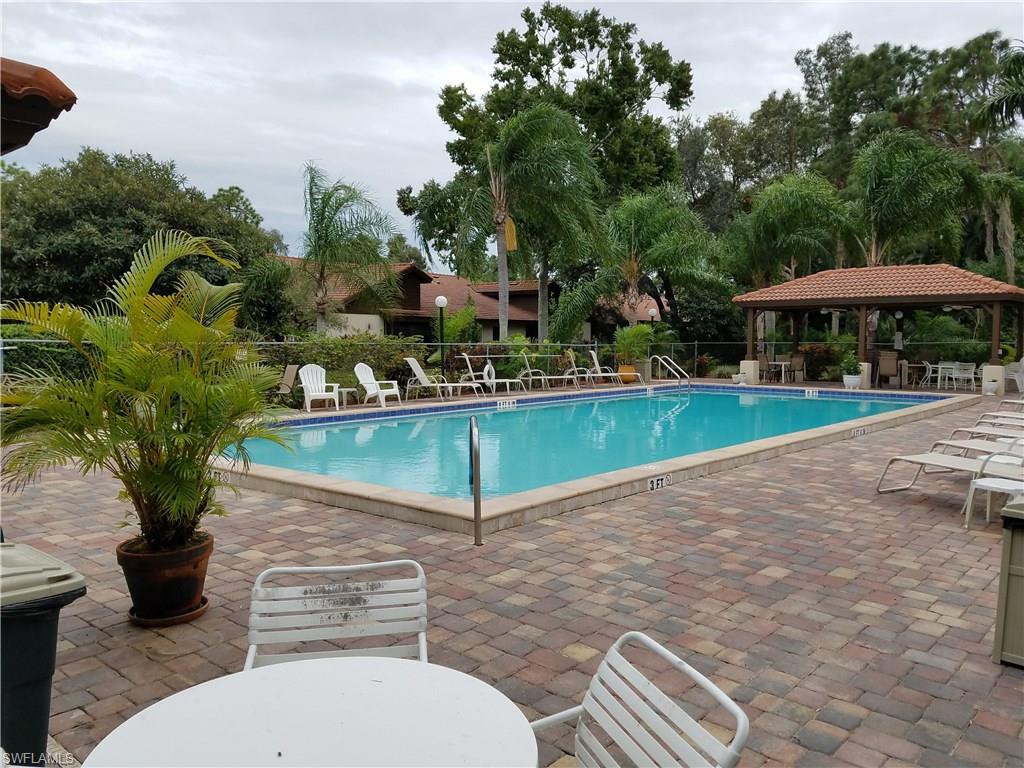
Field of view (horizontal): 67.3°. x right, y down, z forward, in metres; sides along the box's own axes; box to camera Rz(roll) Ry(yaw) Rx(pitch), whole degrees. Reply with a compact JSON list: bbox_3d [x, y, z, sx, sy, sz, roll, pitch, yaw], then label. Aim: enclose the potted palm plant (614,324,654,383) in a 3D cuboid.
[{"bbox_3d":[4.063,-1.056,25.953,1.300,1.980,1.250,0,3,9],"label":"potted palm plant"}]

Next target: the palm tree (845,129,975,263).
[{"bbox_3d":[14.730,-4.812,28.500,4.500,9.100,4.500,0,3,0],"label":"palm tree"}]

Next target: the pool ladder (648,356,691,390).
[{"bbox_3d":[4.935,-0.333,24.100,1.050,1.080,0.560,3,5,42],"label":"pool ladder"}]

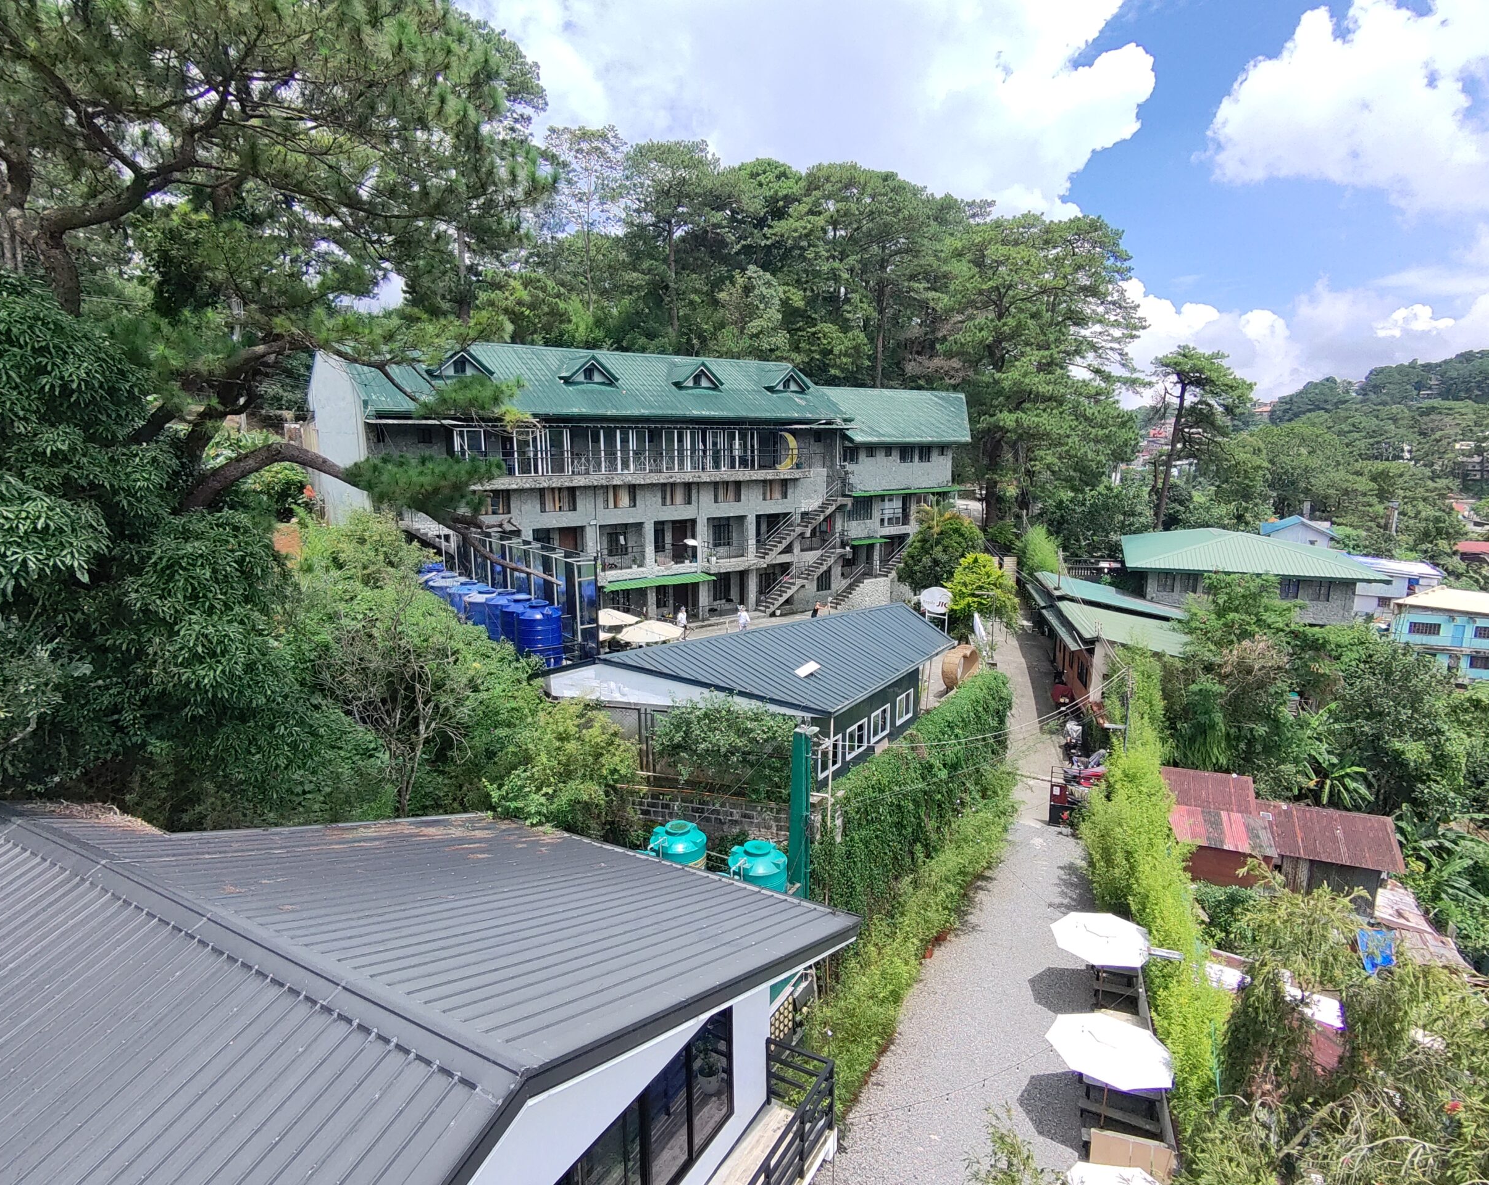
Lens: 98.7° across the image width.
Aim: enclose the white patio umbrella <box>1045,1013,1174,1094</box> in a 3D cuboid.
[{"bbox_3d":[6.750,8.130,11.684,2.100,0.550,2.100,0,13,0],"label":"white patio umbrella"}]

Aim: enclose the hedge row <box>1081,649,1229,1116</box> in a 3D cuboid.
[{"bbox_3d":[11.400,6.661,18.118,1.700,3.100,15.000,6,14,22],"label":"hedge row"}]

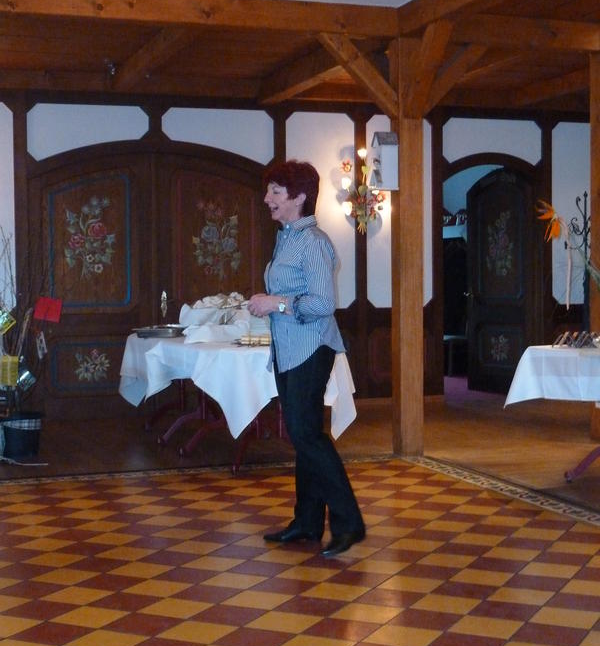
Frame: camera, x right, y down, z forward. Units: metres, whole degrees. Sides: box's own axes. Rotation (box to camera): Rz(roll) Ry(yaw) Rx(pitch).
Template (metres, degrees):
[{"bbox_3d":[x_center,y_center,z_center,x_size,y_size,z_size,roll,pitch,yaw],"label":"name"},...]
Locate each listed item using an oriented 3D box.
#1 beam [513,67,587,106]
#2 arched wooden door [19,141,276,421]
[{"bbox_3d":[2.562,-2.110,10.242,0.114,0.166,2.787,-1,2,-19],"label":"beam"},{"bbox_3d":[-1.264,-0.393,10.437,2.184,2.288,0.100,-1,2,-19],"label":"arched wooden door"}]

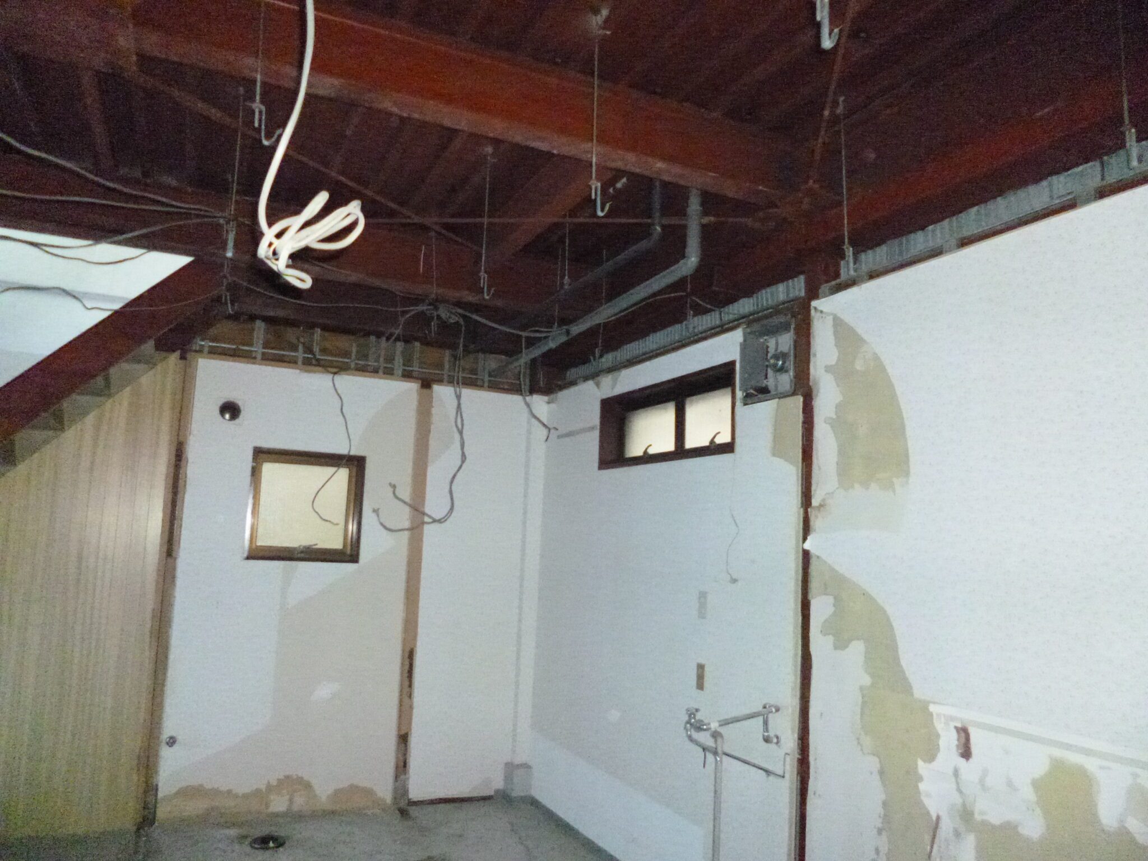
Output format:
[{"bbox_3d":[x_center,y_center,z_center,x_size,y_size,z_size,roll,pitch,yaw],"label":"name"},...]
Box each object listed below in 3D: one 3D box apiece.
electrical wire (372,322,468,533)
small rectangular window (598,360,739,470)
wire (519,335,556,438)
[{"bbox_3d":[-0.742,-0.033,3.850,0.390,1.000,0.220,2,-7,0],"label":"electrical wire"},{"bbox_3d":[0.442,-0.030,3.722,0.130,0.375,1.160,5,-8,-25],"label":"small rectangular window"},{"bbox_3d":[-0.179,-0.208,3.920,0.160,0.500,0.100,2,-7,0],"label":"wire"}]

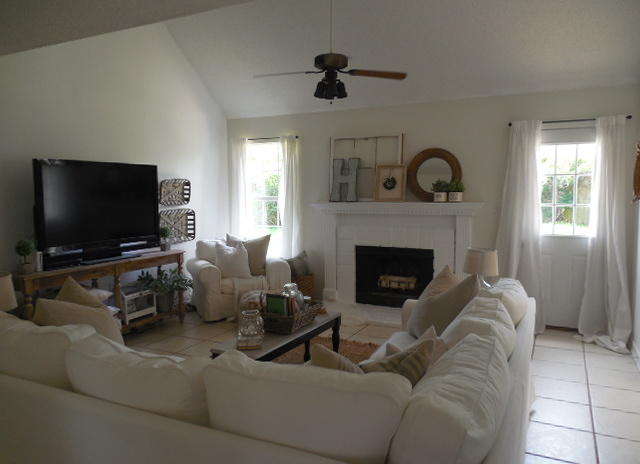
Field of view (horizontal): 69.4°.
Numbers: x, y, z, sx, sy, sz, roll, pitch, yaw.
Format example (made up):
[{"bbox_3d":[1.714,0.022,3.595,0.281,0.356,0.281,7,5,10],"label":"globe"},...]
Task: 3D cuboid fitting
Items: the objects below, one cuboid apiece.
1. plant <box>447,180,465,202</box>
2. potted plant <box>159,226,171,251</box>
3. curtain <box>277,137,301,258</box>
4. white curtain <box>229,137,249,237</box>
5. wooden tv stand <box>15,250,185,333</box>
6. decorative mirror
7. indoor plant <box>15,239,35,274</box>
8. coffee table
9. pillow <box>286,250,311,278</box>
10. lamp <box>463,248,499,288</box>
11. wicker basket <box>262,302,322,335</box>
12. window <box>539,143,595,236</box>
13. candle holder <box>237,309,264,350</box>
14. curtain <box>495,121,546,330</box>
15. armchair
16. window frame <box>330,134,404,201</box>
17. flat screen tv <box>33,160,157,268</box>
[{"bbox_3d":[1.496,-0.445,5.056,0.165,0.235,0.155,2,5,28],"label":"plant"},{"bbox_3d":[-1.812,0.079,5.363,0.130,0.290,0.130,2,6,28],"label":"potted plant"},{"bbox_3d":[-0.397,-0.164,6.185,0.370,2.190,0.100,2,6,28],"label":"curtain"},{"bbox_3d":[-1.128,-0.212,6.534,0.360,2.180,0.130,2,5,28],"label":"white curtain"},{"bbox_3d":[-2.130,0.697,4.609,0.430,0.800,1.810,2,6,28],"label":"wooden tv stand"},{"bbox_3d":[1.293,-0.645,5.236,0.600,0.600,0.050,2,-2,28],"label":"decorative mirror"},{"bbox_3d":[-2.447,0.191,3.846,0.145,0.290,0.145,2,5,28],"label":"indoor plant"},{"bbox_3d":[-0.275,0.946,3.411,0.400,0.460,1.170,2,6,28],"label":"coffee table"},{"bbox_3d":[-0.299,0.443,6.008,0.380,0.360,0.140,-10,-8,20],"label":"pillow"},{"bbox_3d":[1.307,0.372,3.740,0.280,0.440,0.280,2,5,28],"label":"lamp"},{"bbox_3d":[-0.214,0.634,3.485,0.280,0.140,0.480,2,5,28],"label":"wicker basket"},{"bbox_3d":[2.504,-0.424,4.722,0.560,0.960,0.060,2,6,28],"label":"window"},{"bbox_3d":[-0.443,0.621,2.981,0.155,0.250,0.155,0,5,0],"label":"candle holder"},{"bbox_3d":[2.074,-0.064,4.852,0.510,2.180,0.180,2,5,28],"label":"curtain"},{"bbox_3d":[-1.075,0.543,5.848,1.080,0.860,0.860,-4,6,-29],"label":"armchair"},{"bbox_3d":[0.550,-0.775,5.617,0.950,0.820,0.050,2,0,28],"label":"window frame"},{"bbox_3d":[-2.150,-0.192,4.614,0.200,0.970,1.280,2,6,28],"label":"flat screen tv"}]

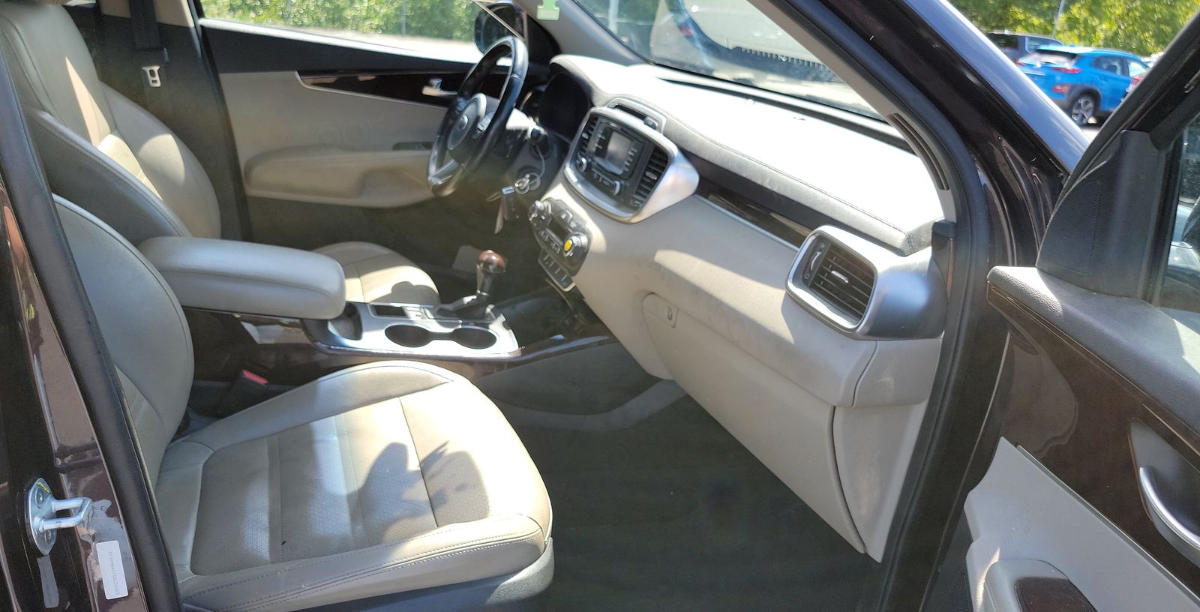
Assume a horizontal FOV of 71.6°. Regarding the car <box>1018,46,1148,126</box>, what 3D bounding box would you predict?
[{"bbox_3d":[10.826,-4.555,17.274,4.165,1.550,1.800,1,21,-10],"label":"car"}]

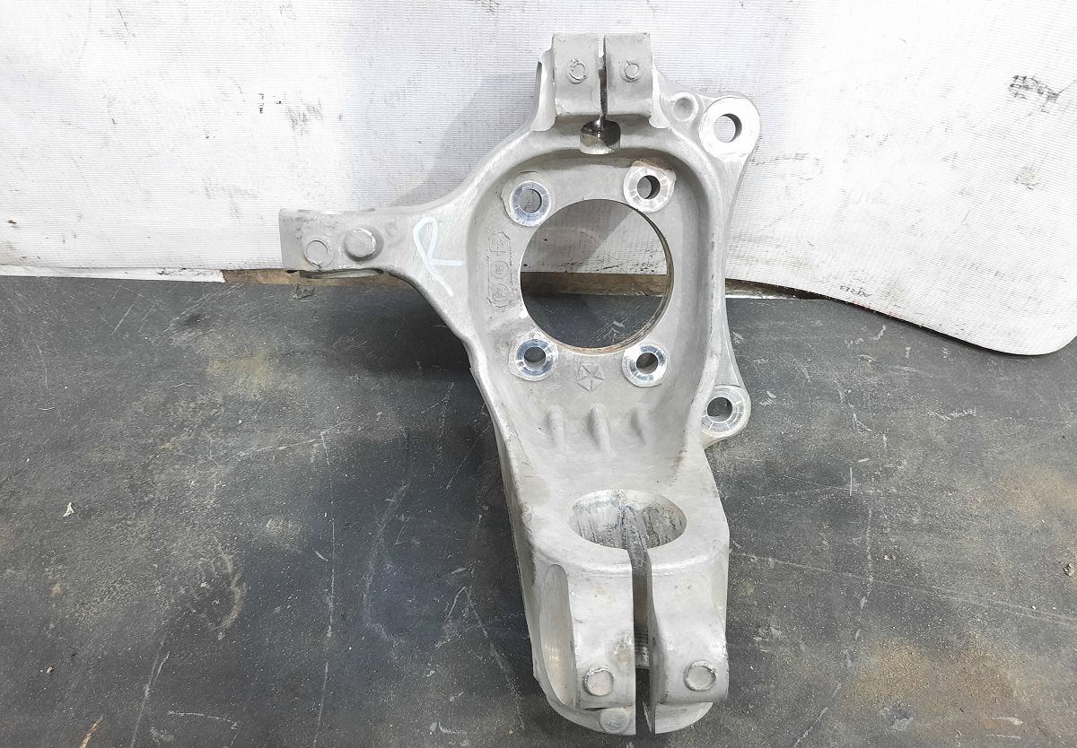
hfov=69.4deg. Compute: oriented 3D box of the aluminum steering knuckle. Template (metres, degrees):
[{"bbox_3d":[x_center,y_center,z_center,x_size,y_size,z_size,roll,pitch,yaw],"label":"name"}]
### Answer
[{"bbox_3d":[0.000,-0.011,0.420,0.273,0.330,0.160,-2,17,-2],"label":"aluminum steering knuckle"}]

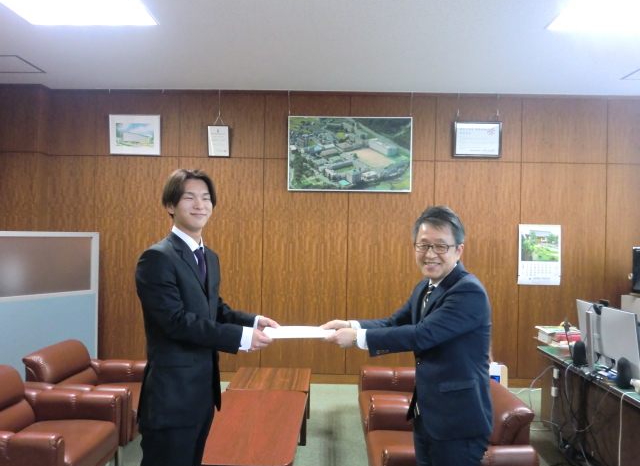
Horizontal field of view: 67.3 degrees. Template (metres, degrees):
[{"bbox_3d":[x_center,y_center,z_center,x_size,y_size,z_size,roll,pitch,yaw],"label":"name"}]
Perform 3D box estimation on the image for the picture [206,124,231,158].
[{"bbox_3d":[-1.058,-0.959,5.032,0.235,0.334,0.025,1,-1,1],"label":"picture"}]

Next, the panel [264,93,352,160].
[{"bbox_3d":[-0.134,-1.122,5.039,0.896,0.694,0.030,1,-1,1],"label":"panel"}]

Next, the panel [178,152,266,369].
[{"bbox_3d":[-1.047,0.330,5.036,0.890,2.242,0.030,1,-1,1],"label":"panel"}]

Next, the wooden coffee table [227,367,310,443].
[{"bbox_3d":[-0.380,1.353,3.782,0.596,0.415,0.568,1,0,1],"label":"wooden coffee table"}]

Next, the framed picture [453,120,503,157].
[{"bbox_3d":[1.636,-0.965,4.983,0.498,0.366,0.030,1,-1,1],"label":"framed picture"}]

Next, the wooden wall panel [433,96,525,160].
[{"bbox_3d":[1.653,-1.091,5.009,0.891,0.697,0.030,1,-1,1],"label":"wooden wall panel"}]

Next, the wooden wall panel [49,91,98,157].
[{"bbox_3d":[-2.607,-1.160,5.079,0.506,0.683,0.030,1,-1,1],"label":"wooden wall panel"}]

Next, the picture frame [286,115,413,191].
[{"bbox_3d":[0.315,-0.819,5.003,1.287,0.785,0.030,1,-1,1],"label":"picture frame"}]

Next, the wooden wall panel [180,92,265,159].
[{"bbox_3d":[-1.028,-1.137,5.053,0.893,0.693,0.030,1,-1,1],"label":"wooden wall panel"}]

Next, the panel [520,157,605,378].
[{"bbox_3d":[2.499,0.395,4.971,0.882,2.224,0.050,1,0,1],"label":"panel"}]

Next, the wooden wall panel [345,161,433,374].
[{"bbox_3d":[0.729,0.364,4.991,0.882,2.224,0.050,1,0,1],"label":"wooden wall panel"}]

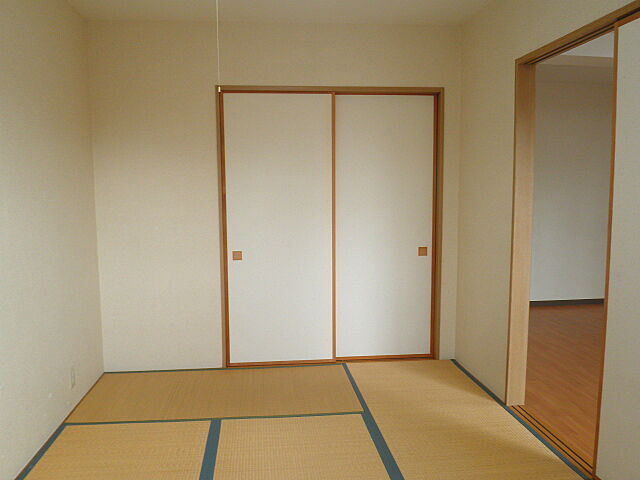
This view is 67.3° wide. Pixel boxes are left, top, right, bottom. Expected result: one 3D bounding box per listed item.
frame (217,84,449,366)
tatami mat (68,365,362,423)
[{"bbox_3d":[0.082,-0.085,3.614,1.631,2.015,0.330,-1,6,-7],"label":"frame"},{"bbox_3d":[-0.637,0.999,3.137,1.703,0.040,0.805,-1,6,-7],"label":"tatami mat"}]

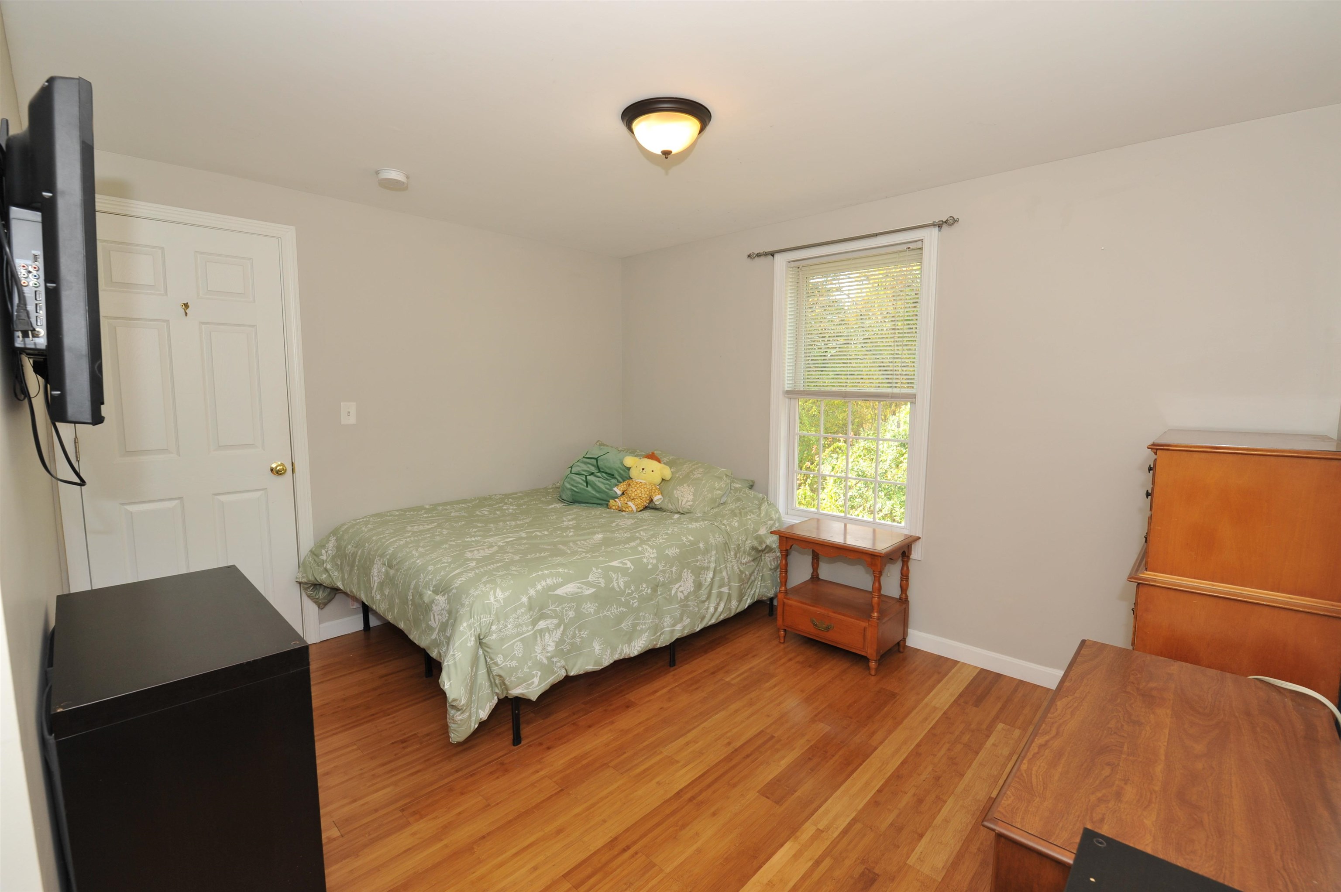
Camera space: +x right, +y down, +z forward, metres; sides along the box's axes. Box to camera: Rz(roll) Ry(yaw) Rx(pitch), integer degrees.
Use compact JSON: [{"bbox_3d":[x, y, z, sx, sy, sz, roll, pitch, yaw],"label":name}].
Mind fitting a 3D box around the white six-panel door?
[{"bbox_3d":[-2.137,0.048,2.520,0.045,2.030,0.755,6,9,43],"label":"white six-panel door"}]

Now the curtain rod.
[{"bbox_3d":[0.894,-1.098,2.986,1.196,0.050,0.080,6,9,43],"label":"curtain rod"}]

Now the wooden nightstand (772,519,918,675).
[{"bbox_3d":[0.879,0.751,2.877,0.575,0.600,0.410,6,9,43],"label":"wooden nightstand"}]

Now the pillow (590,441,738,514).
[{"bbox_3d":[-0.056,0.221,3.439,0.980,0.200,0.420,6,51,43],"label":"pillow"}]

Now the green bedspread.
[{"bbox_3d":[-0.556,0.593,3.056,1.580,0.520,2.100,6,9,43],"label":"green bedspread"}]

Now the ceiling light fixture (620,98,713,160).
[{"bbox_3d":[-0.014,-1.089,1.947,0.325,0.156,0.325,0,6,0],"label":"ceiling light fixture"}]

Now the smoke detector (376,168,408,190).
[{"bbox_3d":[-1.264,-1.212,2.529,0.135,0.045,0.135,6,9,43],"label":"smoke detector"}]

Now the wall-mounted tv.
[{"bbox_3d":[-1.271,-0.337,1.158,0.850,0.545,0.100,6,6,43],"label":"wall-mounted tv"}]

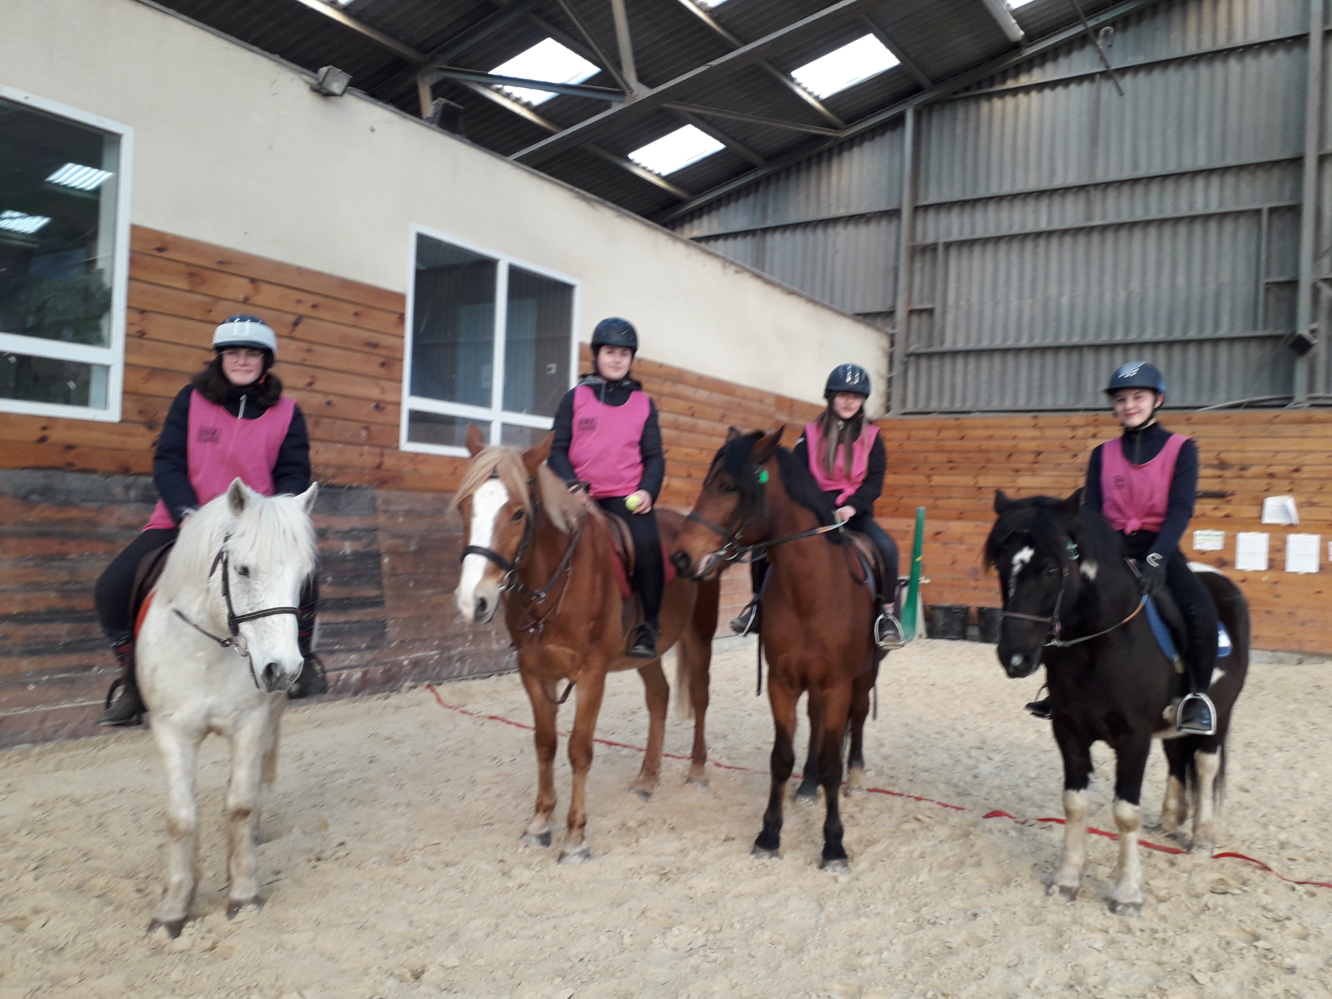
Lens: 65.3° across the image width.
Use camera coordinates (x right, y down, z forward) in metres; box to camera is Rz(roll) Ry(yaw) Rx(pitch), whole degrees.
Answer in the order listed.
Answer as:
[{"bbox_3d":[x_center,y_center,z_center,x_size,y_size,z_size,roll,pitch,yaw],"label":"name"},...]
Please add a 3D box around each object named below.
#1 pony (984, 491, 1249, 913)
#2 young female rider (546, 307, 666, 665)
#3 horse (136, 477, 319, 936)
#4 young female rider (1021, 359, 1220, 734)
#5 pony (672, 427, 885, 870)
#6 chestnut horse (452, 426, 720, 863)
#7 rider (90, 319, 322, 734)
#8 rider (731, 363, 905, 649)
[{"bbox_3d":[1.921,0.782,4.228,0.560,1.520,1.850,1,-1,42],"label":"pony"},{"bbox_3d":[-0.292,-0.069,4.678,0.680,1.530,0.600,2,-1,22],"label":"young female rider"},{"bbox_3d":[-1.592,0.668,3.811,0.580,1.470,1.780,2,-1,-17],"label":"horse"},{"bbox_3d":[1.885,0.175,4.203,0.700,1.490,0.600,1,-1,39],"label":"young female rider"},{"bbox_3d":[0.607,0.621,4.715,0.740,1.760,1.800,2,-1,15],"label":"pony"},{"bbox_3d":[-0.261,0.613,4.696,0.560,1.710,1.900,2,-1,24],"label":"chestnut horse"},{"bbox_3d":[-1.587,0.078,3.810,0.780,1.550,0.650,2,-1,-18],"label":"rider"},{"bbox_3d":[0.725,0.013,4.616,0.740,1.300,0.600,2,-1,15],"label":"rider"}]

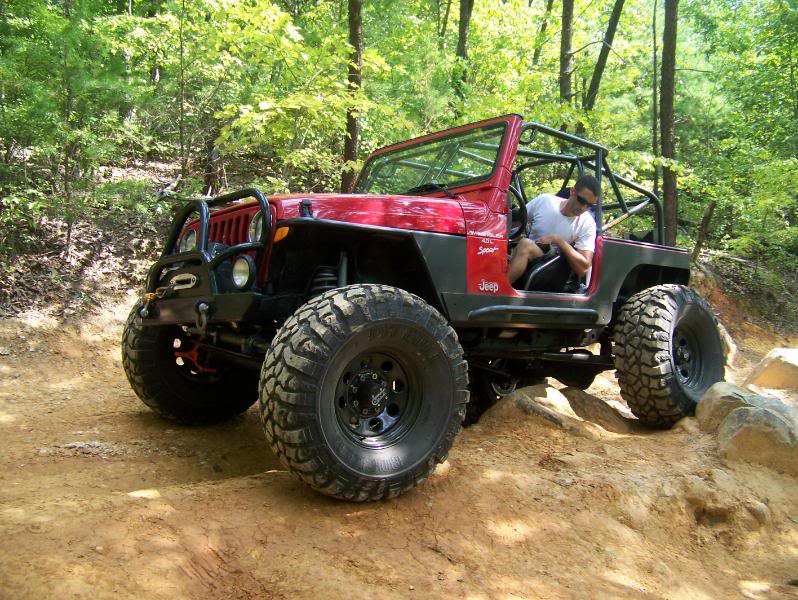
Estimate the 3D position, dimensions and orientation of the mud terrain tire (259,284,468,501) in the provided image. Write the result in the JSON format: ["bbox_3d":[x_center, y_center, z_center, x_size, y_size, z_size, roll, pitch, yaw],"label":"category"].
[{"bbox_3d":[-0.133,0.409,3.573,0.920,0.920,0.340,2,1,-35],"label":"mud terrain tire"}]

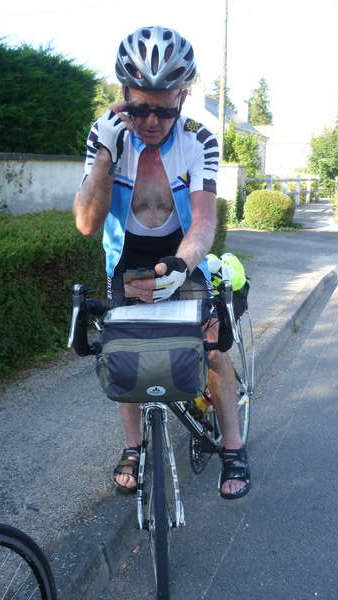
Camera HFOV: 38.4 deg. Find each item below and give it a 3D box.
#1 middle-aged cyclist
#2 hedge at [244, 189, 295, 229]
[{"bbox_3d":[0.000,-0.041,1.753,0.580,1.660,0.680,2,14,10],"label":"middle-aged cyclist"},{"bbox_3d":[2.530,-2.334,12.200,1.270,0.970,1.220,0,14,0],"label":"hedge"}]

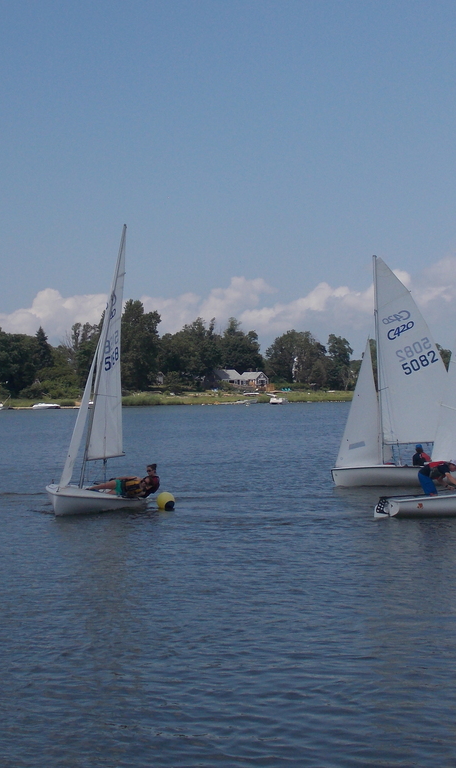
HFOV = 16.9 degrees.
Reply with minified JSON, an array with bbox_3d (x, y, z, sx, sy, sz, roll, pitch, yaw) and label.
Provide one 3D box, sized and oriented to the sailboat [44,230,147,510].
[{"bbox_3d":[-2.397,-0.255,32.314,1.700,6.101,4.470,10,2,15],"label":"sailboat"}]

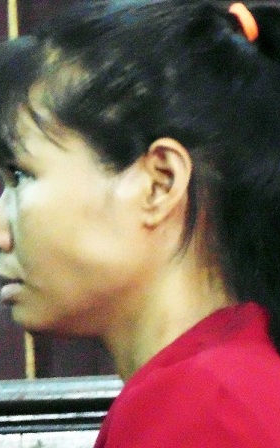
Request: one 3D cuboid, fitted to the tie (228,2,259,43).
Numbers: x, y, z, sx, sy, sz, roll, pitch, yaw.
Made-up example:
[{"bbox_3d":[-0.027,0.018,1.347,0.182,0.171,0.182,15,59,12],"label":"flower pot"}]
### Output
[{"bbox_3d":[0.071,-0.140,2.310,0.010,0.034,0.034,-30,0,-16],"label":"tie"}]

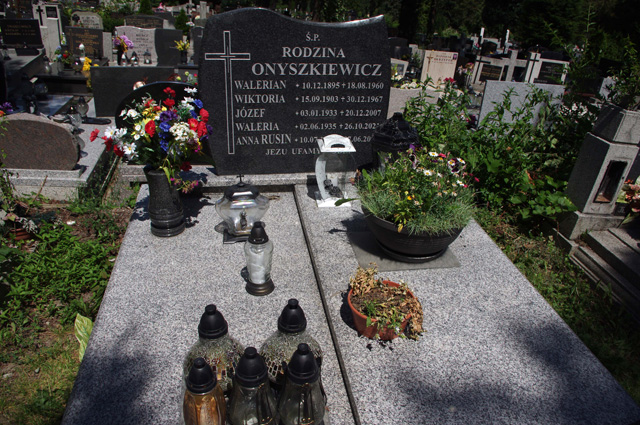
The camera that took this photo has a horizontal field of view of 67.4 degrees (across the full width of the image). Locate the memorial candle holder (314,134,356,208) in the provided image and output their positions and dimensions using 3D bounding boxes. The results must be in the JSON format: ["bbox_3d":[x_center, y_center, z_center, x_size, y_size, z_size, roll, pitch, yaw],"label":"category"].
[{"bbox_3d":[0.066,-0.199,2.320,0.165,0.310,0.165,-3,30,-10],"label":"memorial candle holder"}]

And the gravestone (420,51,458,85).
[{"bbox_3d":[1.853,-2.227,7.435,0.510,0.620,0.090,3,29,0],"label":"gravestone"}]

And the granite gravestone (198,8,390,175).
[{"bbox_3d":[-0.122,-0.590,2.423,0.925,0.810,0.100,-3,28,-10],"label":"granite gravestone"}]

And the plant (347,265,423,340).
[{"bbox_3d":[0.208,0.308,1.604,0.245,0.165,0.245,-3,30,-10],"label":"plant"}]

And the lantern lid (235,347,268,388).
[{"bbox_3d":[-0.164,0.364,1.155,0.077,0.079,0.077,-3,30,-10],"label":"lantern lid"}]

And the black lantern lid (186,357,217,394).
[{"bbox_3d":[-0.294,0.393,1.181,0.075,0.070,0.075,-3,30,-10],"label":"black lantern lid"}]

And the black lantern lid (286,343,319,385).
[{"bbox_3d":[-0.034,0.334,1.081,0.074,0.076,0.074,2,30,-1],"label":"black lantern lid"}]

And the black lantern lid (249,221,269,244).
[{"bbox_3d":[-0.212,0.067,1.674,0.068,0.059,0.068,2,29,-1],"label":"black lantern lid"}]

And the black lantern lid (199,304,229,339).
[{"bbox_3d":[-0.286,0.282,1.279,0.077,0.071,0.077,-3,30,-10],"label":"black lantern lid"}]

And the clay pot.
[{"bbox_3d":[0.199,0.333,1.608,0.213,0.108,0.213,2,30,-1],"label":"clay pot"}]

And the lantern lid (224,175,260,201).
[{"bbox_3d":[-0.320,-0.112,1.974,0.150,0.098,0.140,-3,30,-10],"label":"lantern lid"}]

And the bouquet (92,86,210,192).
[{"bbox_3d":[-0.637,-0.291,1.875,0.430,0.380,0.320,-3,30,-10],"label":"bouquet"}]

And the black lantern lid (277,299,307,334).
[{"bbox_3d":[-0.069,0.259,1.231,0.074,0.069,0.074,2,30,-1],"label":"black lantern lid"}]

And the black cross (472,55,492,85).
[{"bbox_3d":[2.519,-2.229,7.500,0.250,0.480,0.040,8,28,9],"label":"black cross"}]

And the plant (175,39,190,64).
[{"bbox_3d":[-2.050,-2.403,7.200,0.240,0.400,0.230,-1,28,-9],"label":"plant"}]

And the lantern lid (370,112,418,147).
[{"bbox_3d":[0.364,-0.407,2.331,0.220,0.140,0.200,-3,30,-10],"label":"lantern lid"}]

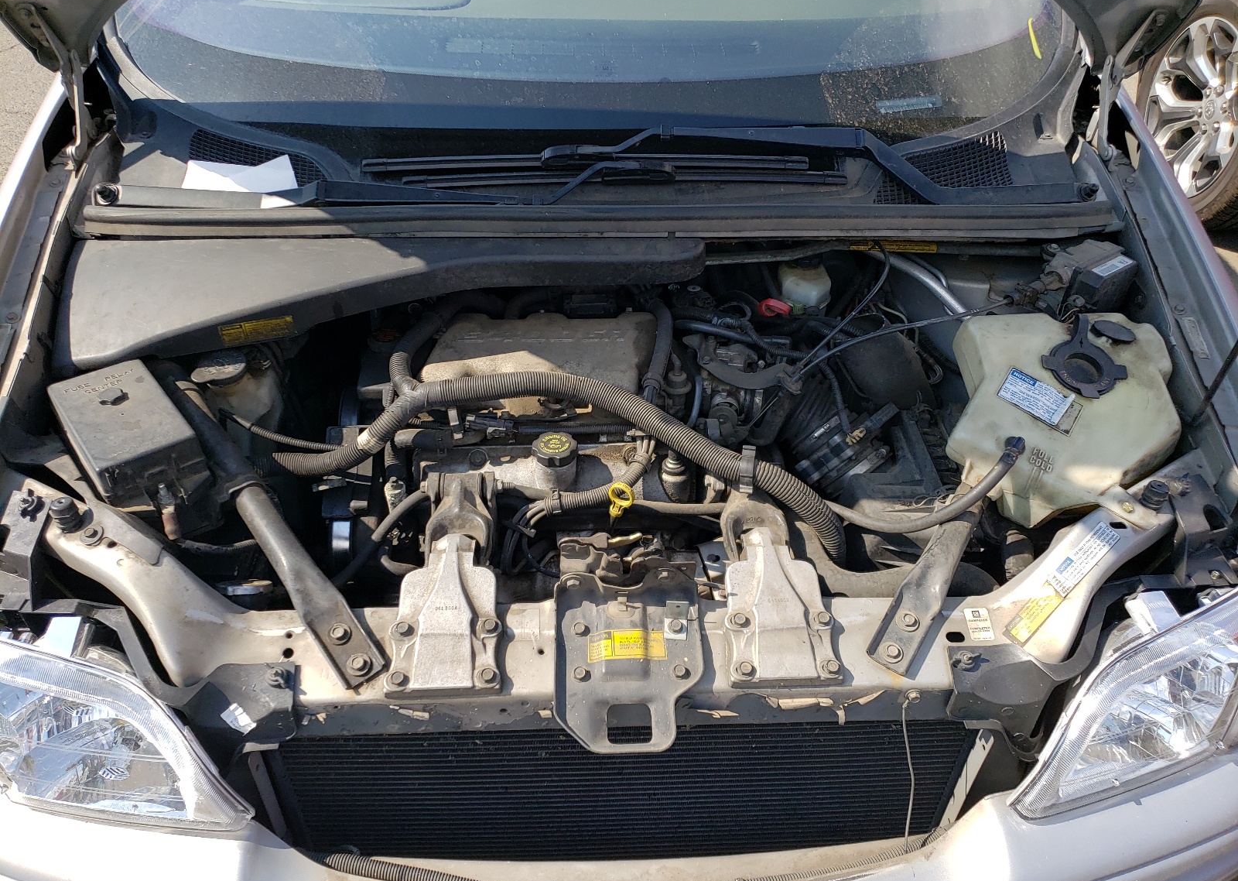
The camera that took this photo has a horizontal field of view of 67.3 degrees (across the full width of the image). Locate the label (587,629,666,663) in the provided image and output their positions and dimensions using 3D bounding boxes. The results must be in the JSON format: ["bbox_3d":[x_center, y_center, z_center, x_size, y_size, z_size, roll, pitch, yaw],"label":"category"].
[{"bbox_3d":[0.009,0.208,0.943,0.079,0.008,0.038,-1,48,-3],"label":"label"}]

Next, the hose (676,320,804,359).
[{"bbox_3d":[0.154,-0.126,1.188,0.165,0.030,0.035,7,40,7],"label":"hose"}]

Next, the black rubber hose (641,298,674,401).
[{"bbox_3d":[0.051,-0.115,1.200,0.038,0.042,0.190,4,44,4],"label":"black rubber hose"}]

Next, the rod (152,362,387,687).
[{"bbox_3d":[-0.435,0.069,1.094,0.055,0.052,0.602,-27,52,-28],"label":"rod"}]

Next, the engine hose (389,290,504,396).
[{"bbox_3d":[-0.225,-0.127,1.213,0.125,0.050,0.220,0,41,0],"label":"engine hose"}]

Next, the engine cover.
[{"bbox_3d":[-0.095,-0.098,1.167,0.280,0.075,0.155,-1,40,-2],"label":"engine cover"}]

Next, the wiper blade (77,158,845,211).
[{"bbox_3d":[-0.186,-0.338,1.241,0.985,0.045,0.070,-1,40,-2],"label":"wiper blade"}]

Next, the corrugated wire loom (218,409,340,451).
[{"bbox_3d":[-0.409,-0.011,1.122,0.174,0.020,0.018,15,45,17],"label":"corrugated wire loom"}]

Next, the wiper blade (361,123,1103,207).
[{"bbox_3d":[0.144,-0.377,1.275,0.965,0.050,0.105,-1,59,-2],"label":"wiper blade"}]

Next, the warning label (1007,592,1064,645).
[{"bbox_3d":[0.436,0.184,0.977,0.084,0.003,0.025,-32,50,-24],"label":"warning label"}]

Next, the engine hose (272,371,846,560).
[{"bbox_3d":[-0.080,0.019,1.062,0.670,0.150,0.145,5,40,4],"label":"engine hose"}]

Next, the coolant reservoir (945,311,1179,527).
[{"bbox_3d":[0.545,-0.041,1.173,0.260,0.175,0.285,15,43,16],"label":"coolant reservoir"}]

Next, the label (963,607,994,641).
[{"bbox_3d":[0.371,0.189,0.956,0.025,0.002,0.037,3,47,1],"label":"label"}]

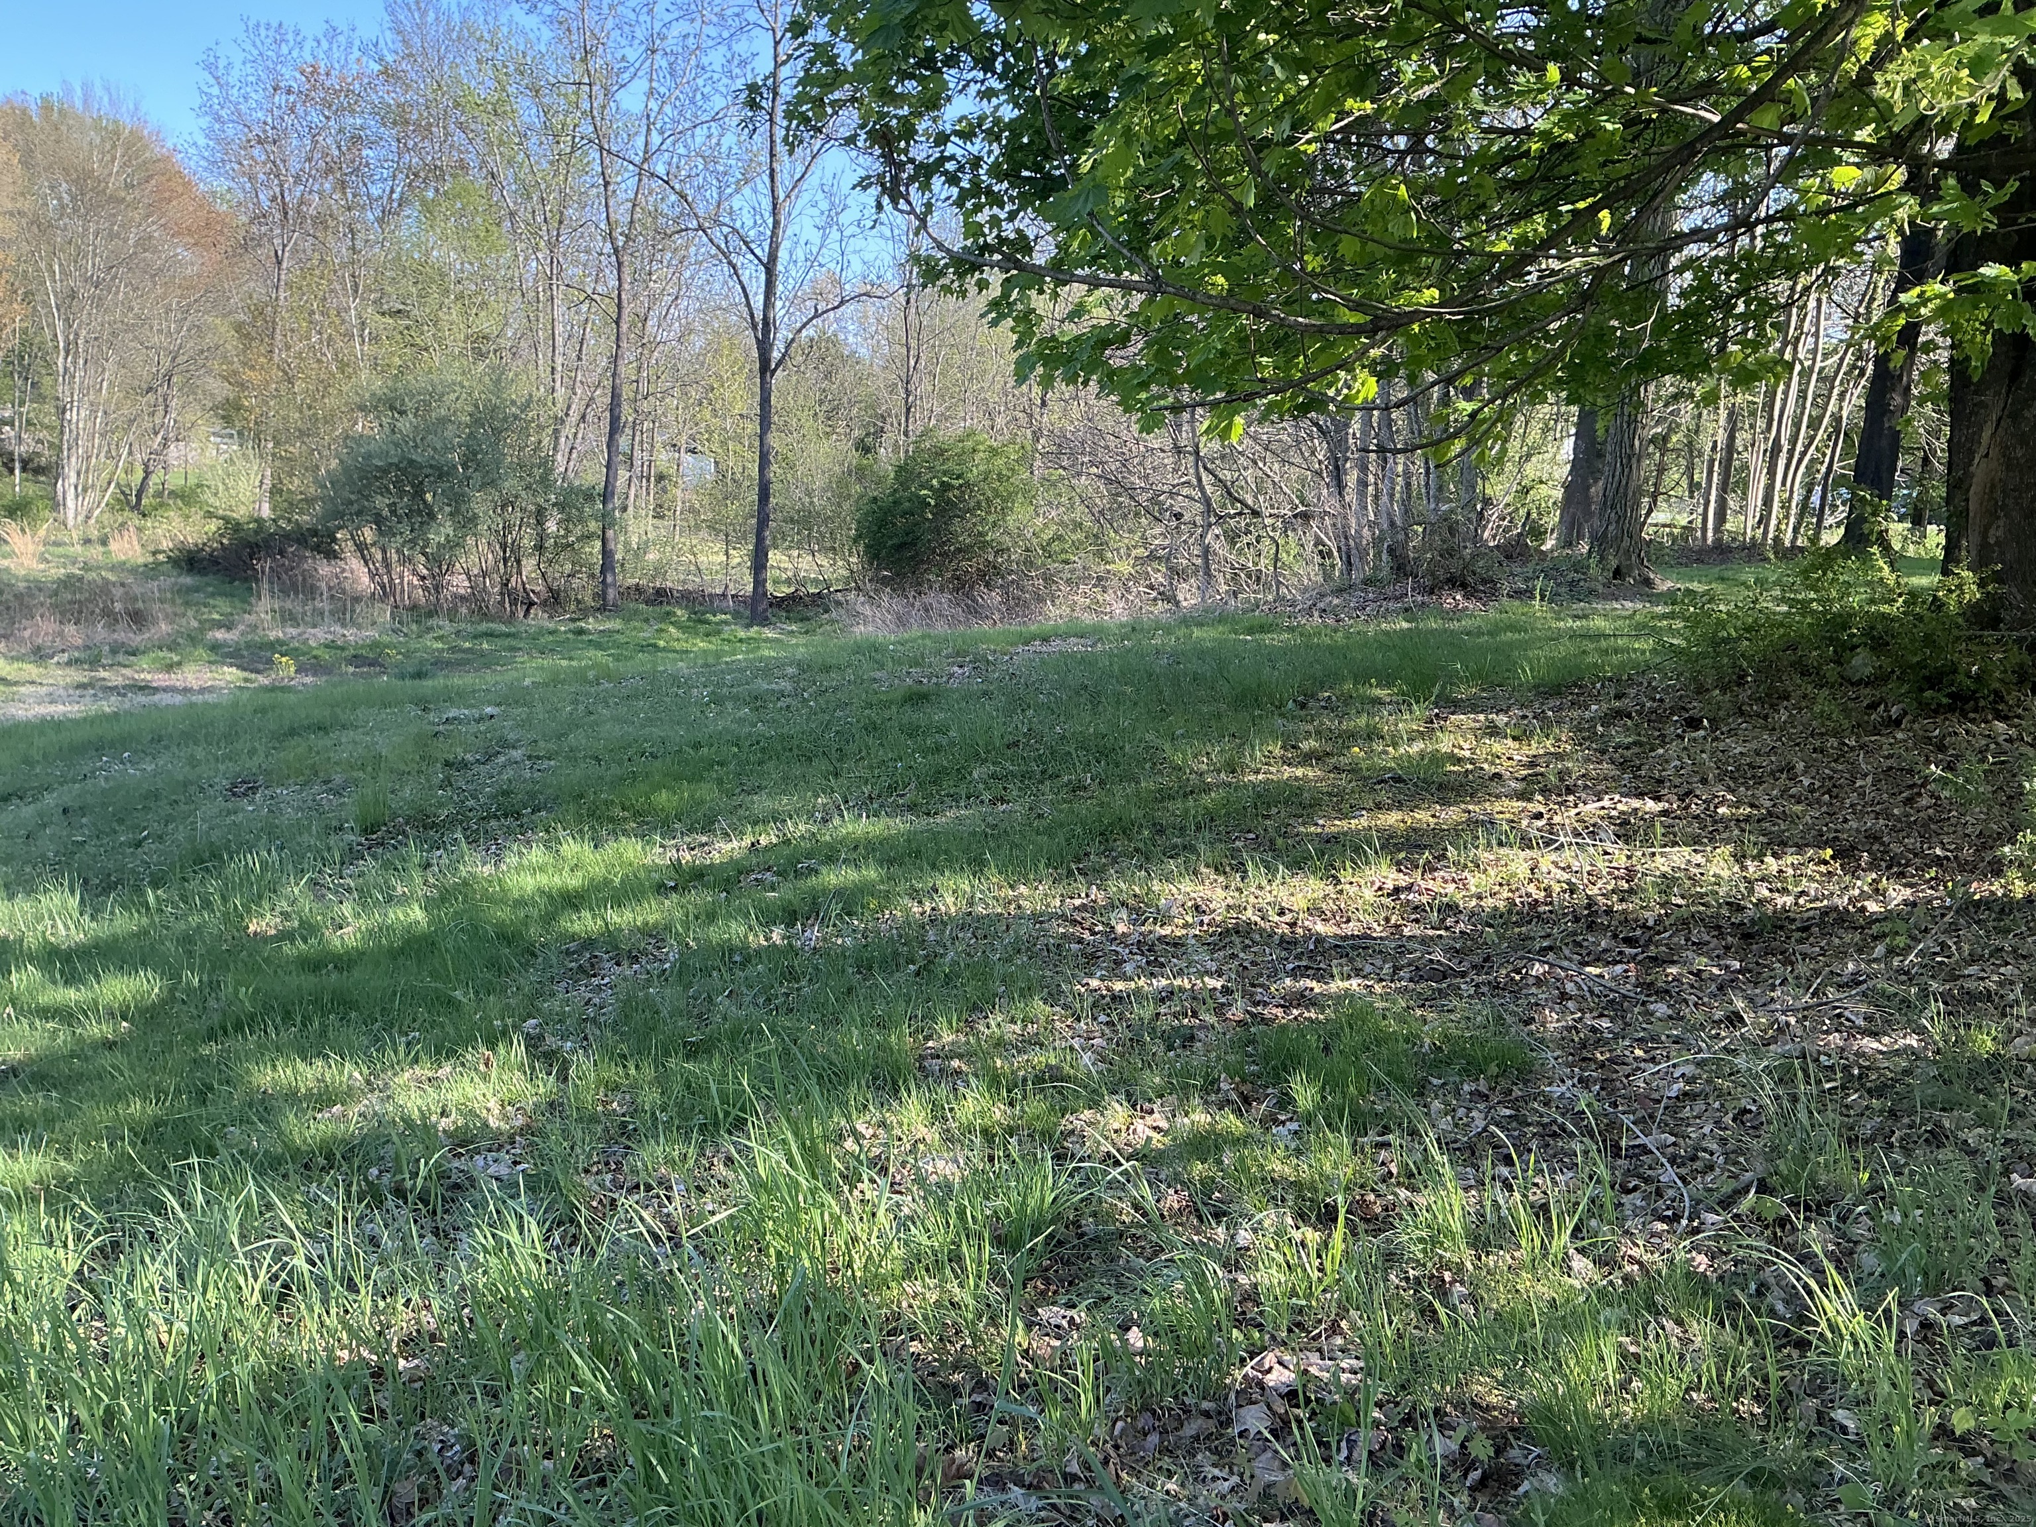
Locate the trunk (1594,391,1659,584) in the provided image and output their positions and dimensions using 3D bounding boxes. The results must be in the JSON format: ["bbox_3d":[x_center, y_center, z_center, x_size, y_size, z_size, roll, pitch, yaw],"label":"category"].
[{"bbox_3d":[8.497,-3.854,23.000,0.800,2.710,0.750,1,9,0],"label":"trunk"}]

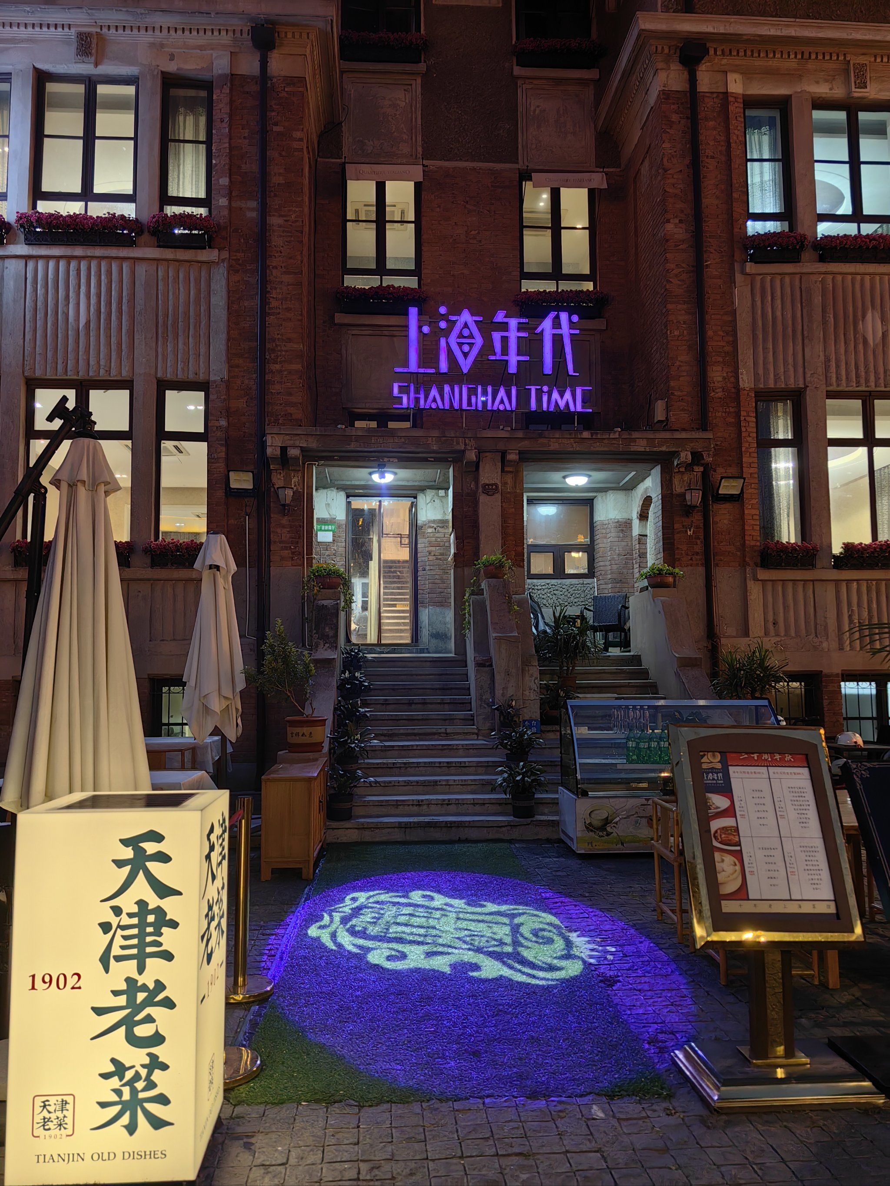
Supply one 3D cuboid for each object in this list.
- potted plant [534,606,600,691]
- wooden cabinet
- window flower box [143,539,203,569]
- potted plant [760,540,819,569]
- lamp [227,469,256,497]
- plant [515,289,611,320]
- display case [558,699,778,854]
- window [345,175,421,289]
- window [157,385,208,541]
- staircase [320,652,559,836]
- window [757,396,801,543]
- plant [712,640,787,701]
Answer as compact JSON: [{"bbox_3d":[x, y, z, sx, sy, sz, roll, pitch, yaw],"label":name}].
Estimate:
[{"bbox_3d":[1.386,0.644,10.643,0.710,0.998,0.660,0,-5,-4],"label":"potted plant"},{"bbox_3d":[-1.190,1.783,7.453,0.399,0.741,1.326,0,-5,-4],"label":"wooden cabinet"},{"bbox_3d":[-3.171,-0.455,11.080,0.796,0.353,0.280,0,-5,-4],"label":"window flower box"},{"bbox_3d":[4.290,-0.472,11.633,0.712,0.359,0.280,0,-5,-4],"label":"potted plant"},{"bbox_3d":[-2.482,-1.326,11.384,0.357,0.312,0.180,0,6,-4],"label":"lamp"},{"bbox_3d":[1.678,-4.169,13.478,1.400,0.481,0.320,0,-5,-4],"label":"plant"},{"bbox_3d":[1.959,1.578,8.195,1.800,1.240,0.730,0,-5,-4],"label":"display case"},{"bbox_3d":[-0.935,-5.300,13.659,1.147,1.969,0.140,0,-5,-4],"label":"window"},{"bbox_3d":[-3.178,-1.524,11.216,0.629,2.131,0.140,0,-5,-4],"label":"window"},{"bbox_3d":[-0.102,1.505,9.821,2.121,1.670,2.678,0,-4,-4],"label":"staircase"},{"bbox_3d":[4.330,-1.538,12.062,0.572,2.079,0.150,-1,-4,1],"label":"window"},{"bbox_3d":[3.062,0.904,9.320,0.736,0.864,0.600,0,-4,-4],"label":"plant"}]

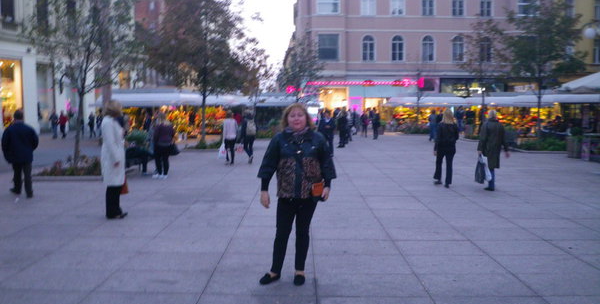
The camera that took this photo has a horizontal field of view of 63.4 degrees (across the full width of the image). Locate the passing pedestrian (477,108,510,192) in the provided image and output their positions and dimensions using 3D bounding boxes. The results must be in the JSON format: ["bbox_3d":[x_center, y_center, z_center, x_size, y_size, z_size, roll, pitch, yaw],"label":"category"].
[{"bbox_3d":[3.901,-0.054,9.783,0.620,1.640,0.450,-2,5,-23],"label":"passing pedestrian"}]

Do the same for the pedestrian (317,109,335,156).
[{"bbox_3d":[0.963,-0.695,17.557,0.600,1.700,0.400,0,5,2],"label":"pedestrian"}]

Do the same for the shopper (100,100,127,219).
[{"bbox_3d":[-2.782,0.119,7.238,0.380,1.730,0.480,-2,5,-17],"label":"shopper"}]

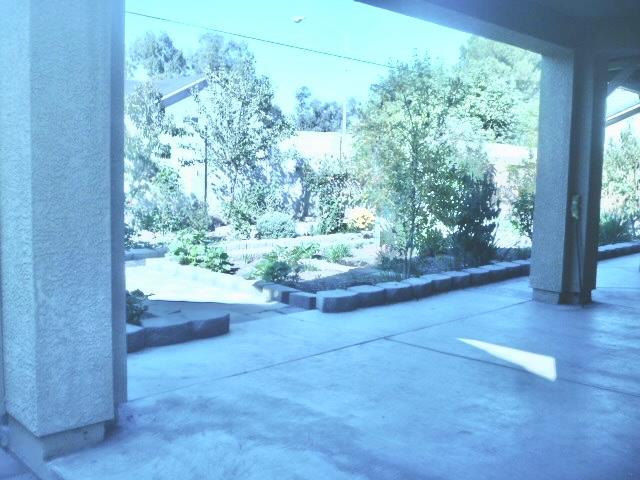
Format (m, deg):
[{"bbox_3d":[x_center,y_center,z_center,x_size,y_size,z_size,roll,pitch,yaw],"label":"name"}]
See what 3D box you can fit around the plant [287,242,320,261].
[{"bbox_3d":[-0.199,0.148,8.300,0.410,0.240,0.380,0,5,0],"label":"plant"}]

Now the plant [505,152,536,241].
[{"bbox_3d":[4.420,-0.940,13.916,0.884,1.869,0.796,3,5,18],"label":"plant"}]

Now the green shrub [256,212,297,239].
[{"bbox_3d":[-0.645,-0.230,9.600,0.600,0.420,0.550,0,5,0],"label":"green shrub"}]

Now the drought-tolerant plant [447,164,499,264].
[{"bbox_3d":[2.360,-0.396,9.881,0.821,1.504,0.739,3,5,13],"label":"drought-tolerant plant"}]

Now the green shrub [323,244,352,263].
[{"bbox_3d":[0.211,0.163,7.800,0.360,0.260,0.340,0,5,0],"label":"green shrub"}]

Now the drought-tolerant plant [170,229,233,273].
[{"bbox_3d":[-1.447,0.128,7.900,0.750,0.450,0.700,0,5,0],"label":"drought-tolerant plant"}]

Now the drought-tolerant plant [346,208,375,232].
[{"bbox_3d":[0.682,-0.345,10.900,0.540,0.430,0.500,0,5,0],"label":"drought-tolerant plant"}]

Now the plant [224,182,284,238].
[{"bbox_3d":[-1.204,-0.560,11.720,1.133,1.031,1.020,1,5,-7],"label":"plant"}]

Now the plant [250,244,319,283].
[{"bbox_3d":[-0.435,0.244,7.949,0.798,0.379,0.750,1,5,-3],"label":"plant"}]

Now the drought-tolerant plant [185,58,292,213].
[{"bbox_3d":[-1.398,-1.758,11.100,1.800,2.700,1.700,0,5,0],"label":"drought-tolerant plant"}]

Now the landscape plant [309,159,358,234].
[{"bbox_3d":[0.263,-0.836,12.576,0.977,1.408,0.781,1,5,1],"label":"landscape plant"}]

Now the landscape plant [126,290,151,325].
[{"bbox_3d":[-1.304,0.475,4.550,0.270,0.270,0.270,0,5,0],"label":"landscape plant"}]

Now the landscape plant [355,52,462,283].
[{"bbox_3d":[1.127,-0.941,8.336,1.328,2.790,1.328,2,5,8],"label":"landscape plant"}]

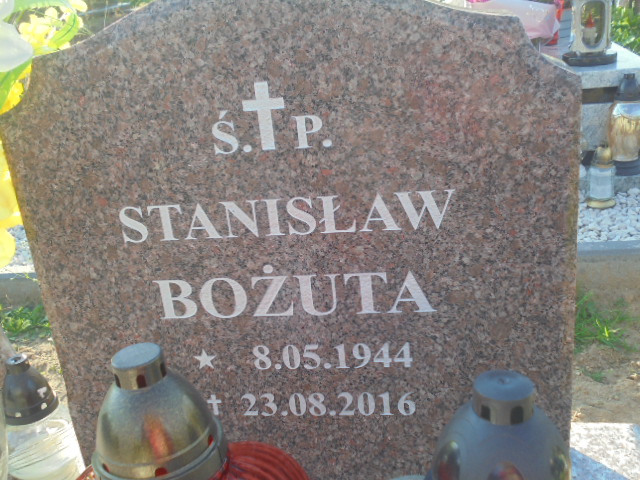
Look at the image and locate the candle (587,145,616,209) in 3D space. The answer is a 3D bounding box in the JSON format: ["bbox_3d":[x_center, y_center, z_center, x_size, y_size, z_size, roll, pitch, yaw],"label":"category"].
[{"bbox_3d":[0.775,-0.177,1.923,0.074,0.163,0.074,3,21,22],"label":"candle"}]

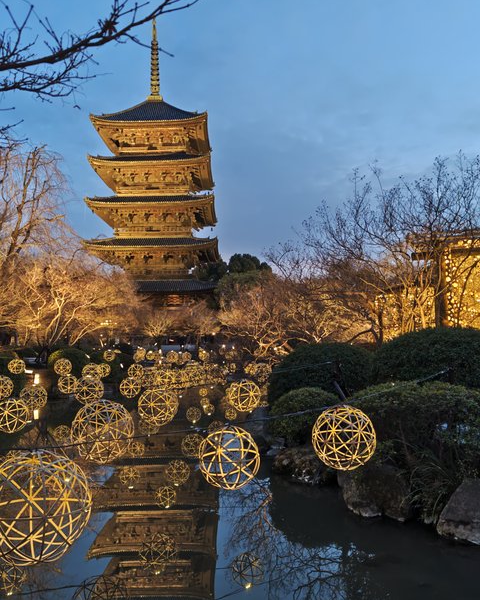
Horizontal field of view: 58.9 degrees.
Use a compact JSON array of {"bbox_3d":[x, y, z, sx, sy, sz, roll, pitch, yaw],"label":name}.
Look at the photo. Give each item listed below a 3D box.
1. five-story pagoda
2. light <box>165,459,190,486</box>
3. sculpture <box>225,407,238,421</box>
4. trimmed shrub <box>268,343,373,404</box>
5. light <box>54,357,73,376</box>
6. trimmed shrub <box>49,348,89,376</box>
[{"bbox_3d":[-14.200,-20.800,71.600,19.600,54.800,19.600,-1,-3,-3],"label":"five-story pagoda"},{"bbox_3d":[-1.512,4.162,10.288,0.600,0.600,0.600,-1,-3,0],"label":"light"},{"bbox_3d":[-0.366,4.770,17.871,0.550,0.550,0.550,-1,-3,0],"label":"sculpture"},{"bbox_3d":[2.409,2.291,12.568,3.200,1.900,2.800,-1,-3,0],"label":"trimmed shrub"},{"bbox_3d":[-6.189,2.357,14.894,0.710,0.710,0.710,-1,-3,0],"label":"light"},{"bbox_3d":[-7.591,2.899,18.821,1.950,1.550,1.850,-1,-3,0],"label":"trimmed shrub"}]

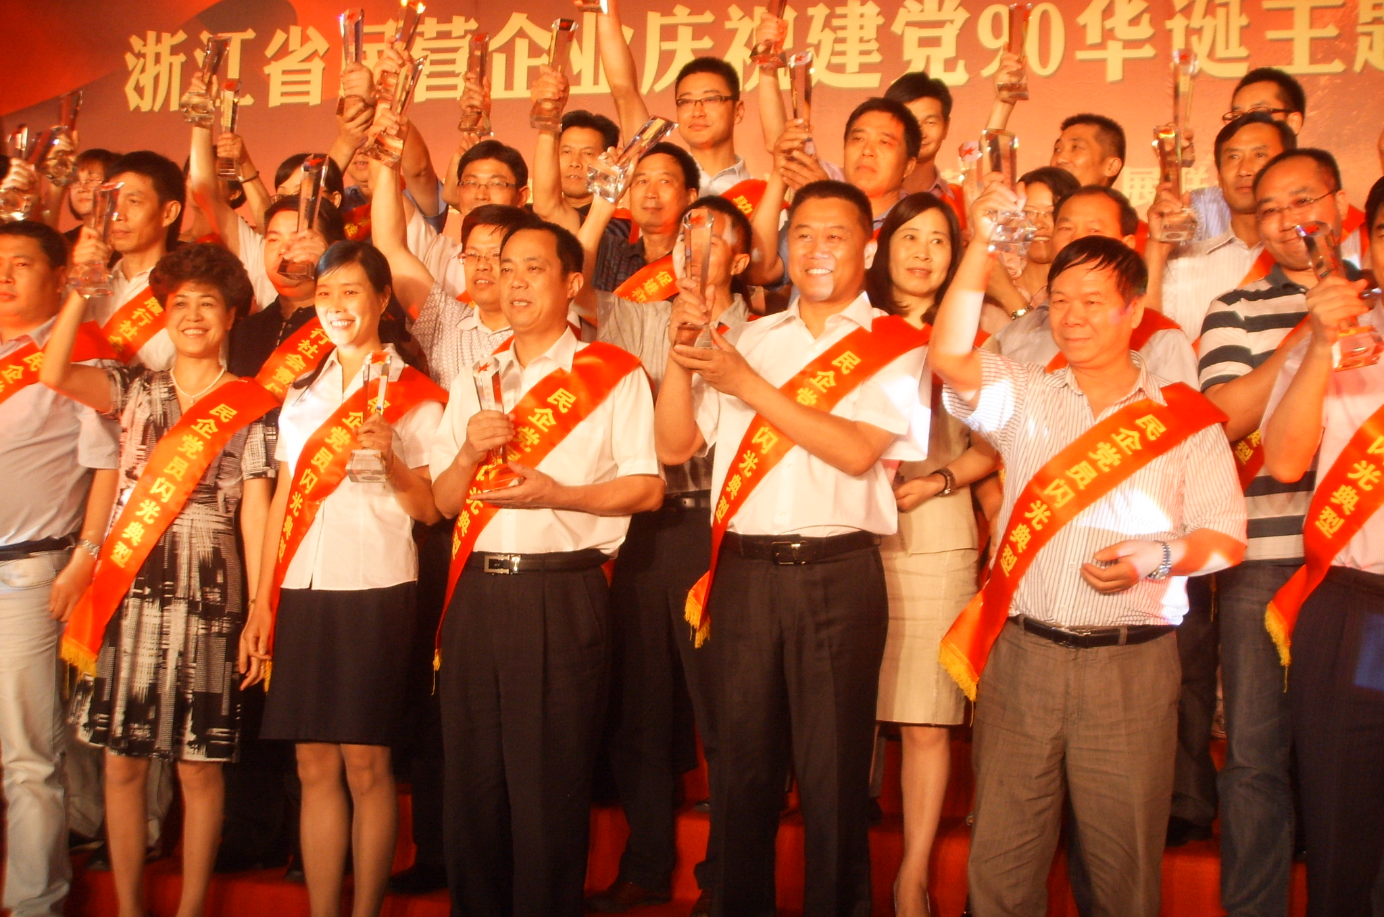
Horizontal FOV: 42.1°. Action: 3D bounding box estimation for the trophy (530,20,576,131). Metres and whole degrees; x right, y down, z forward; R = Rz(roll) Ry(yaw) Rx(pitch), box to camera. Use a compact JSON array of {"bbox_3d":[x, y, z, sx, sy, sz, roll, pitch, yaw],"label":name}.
[{"bbox_3d":[-0.340,-0.936,4.400,0.078,0.260,0.068,11,-3,-6],"label":"trophy"}]

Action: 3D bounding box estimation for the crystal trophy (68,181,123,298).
[{"bbox_3d":[-1.343,-0.492,4.060,0.075,0.265,0.072,0,-8,21],"label":"crystal trophy"}]

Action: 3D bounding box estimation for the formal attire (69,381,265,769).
[{"bbox_3d":[-1.181,0.241,4.080,0.420,0.860,0.280,2,-2,9],"label":"formal attire"}]

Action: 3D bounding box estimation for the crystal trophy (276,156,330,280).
[{"bbox_3d":[-0.905,-0.562,4.200,0.075,0.265,0.072,9,-2,11],"label":"crystal trophy"}]

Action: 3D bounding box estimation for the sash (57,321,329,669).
[{"bbox_3d":[-1.121,0.111,4.040,0.520,0.720,0.280,2,-3,6],"label":"sash"}]

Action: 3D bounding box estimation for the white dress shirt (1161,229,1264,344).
[{"bbox_3d":[1.271,-0.241,4.120,0.460,0.600,0.270,1,-3,11],"label":"white dress shirt"}]

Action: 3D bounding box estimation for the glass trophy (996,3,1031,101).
[{"bbox_3d":[0.869,-1.093,4.850,0.075,0.250,0.065,4,-3,6],"label":"glass trophy"}]

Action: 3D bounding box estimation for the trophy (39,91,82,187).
[{"bbox_3d":[-1.750,-0.885,5.000,0.075,0.265,0.072,2,-10,18],"label":"trophy"}]

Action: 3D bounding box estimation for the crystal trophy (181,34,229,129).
[{"bbox_3d":[-1.337,-1.037,4.950,0.075,0.265,0.072,8,-12,11],"label":"crystal trophy"}]

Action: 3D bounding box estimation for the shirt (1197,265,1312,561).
[{"bbox_3d":[1.291,-0.098,3.820,0.460,0.640,0.280,2,-2,15],"label":"shirt"}]

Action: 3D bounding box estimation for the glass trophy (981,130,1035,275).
[{"bbox_3d":[0.613,-0.510,3.500,0.075,0.265,0.072,-2,-14,0],"label":"glass trophy"}]

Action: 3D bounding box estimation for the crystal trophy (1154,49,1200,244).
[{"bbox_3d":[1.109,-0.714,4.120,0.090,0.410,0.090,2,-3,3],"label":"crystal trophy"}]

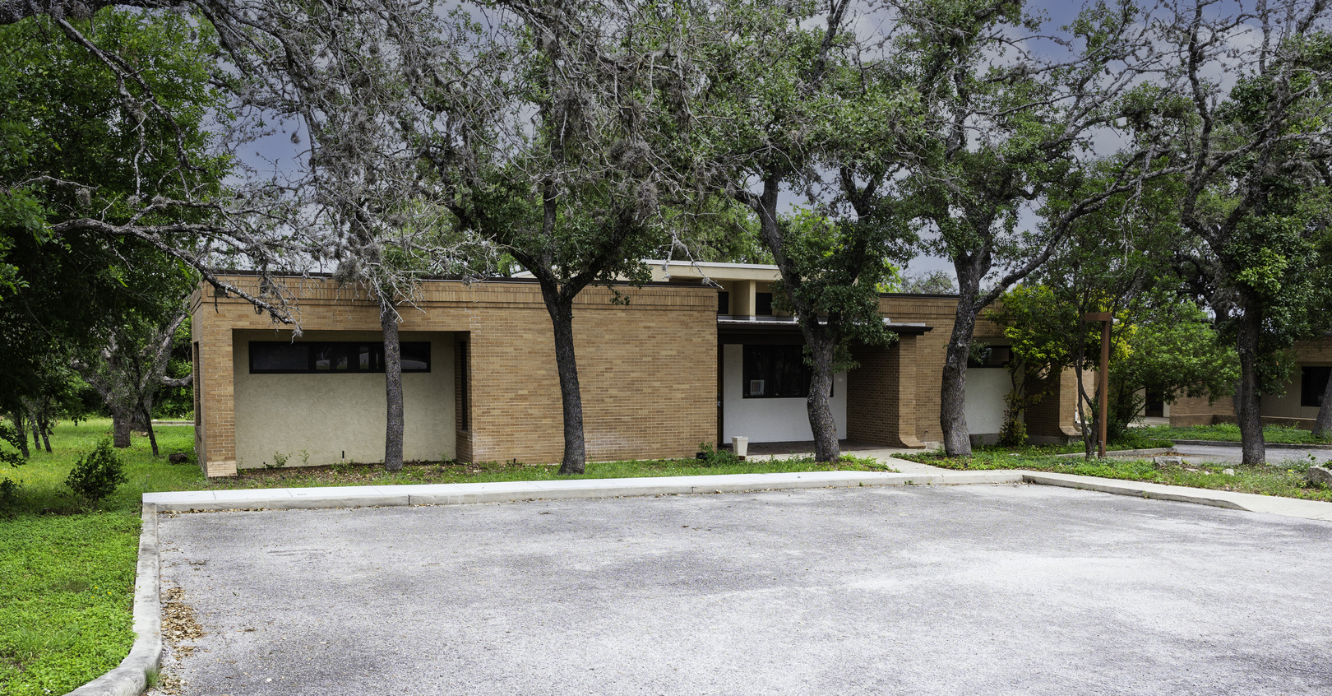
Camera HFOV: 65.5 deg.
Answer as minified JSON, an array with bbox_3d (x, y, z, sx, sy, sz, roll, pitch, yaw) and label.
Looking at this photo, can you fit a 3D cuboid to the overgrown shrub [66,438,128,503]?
[{"bbox_3d":[-8.790,1.905,16.000,0.880,0.990,0.850,0,0,-29],"label":"overgrown shrub"}]

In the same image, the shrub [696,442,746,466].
[{"bbox_3d":[1.180,2.265,22.100,1.020,0.490,0.750,0,0,0],"label":"shrub"}]

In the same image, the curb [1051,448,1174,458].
[{"bbox_3d":[11.700,2.745,26.900,4.300,0.160,0.180,0,0,-24],"label":"curb"}]

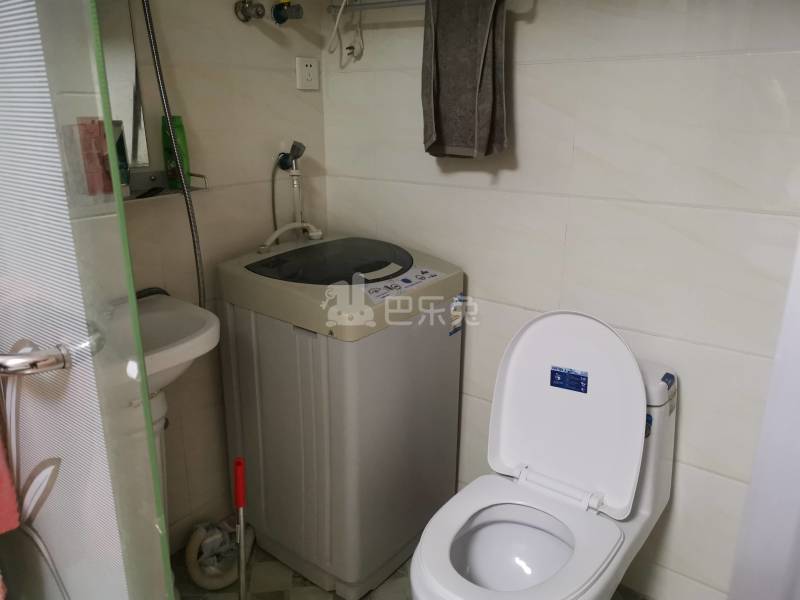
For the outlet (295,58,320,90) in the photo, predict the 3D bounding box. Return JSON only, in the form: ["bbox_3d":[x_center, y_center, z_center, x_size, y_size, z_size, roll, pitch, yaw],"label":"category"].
[{"bbox_3d":[-0.266,-0.657,1.813,0.010,0.087,0.087,13,21,36],"label":"outlet"}]

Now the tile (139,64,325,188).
[{"bbox_3d":[-0.413,-0.466,1.687,0.010,0.300,0.595,13,21,36],"label":"tile"}]

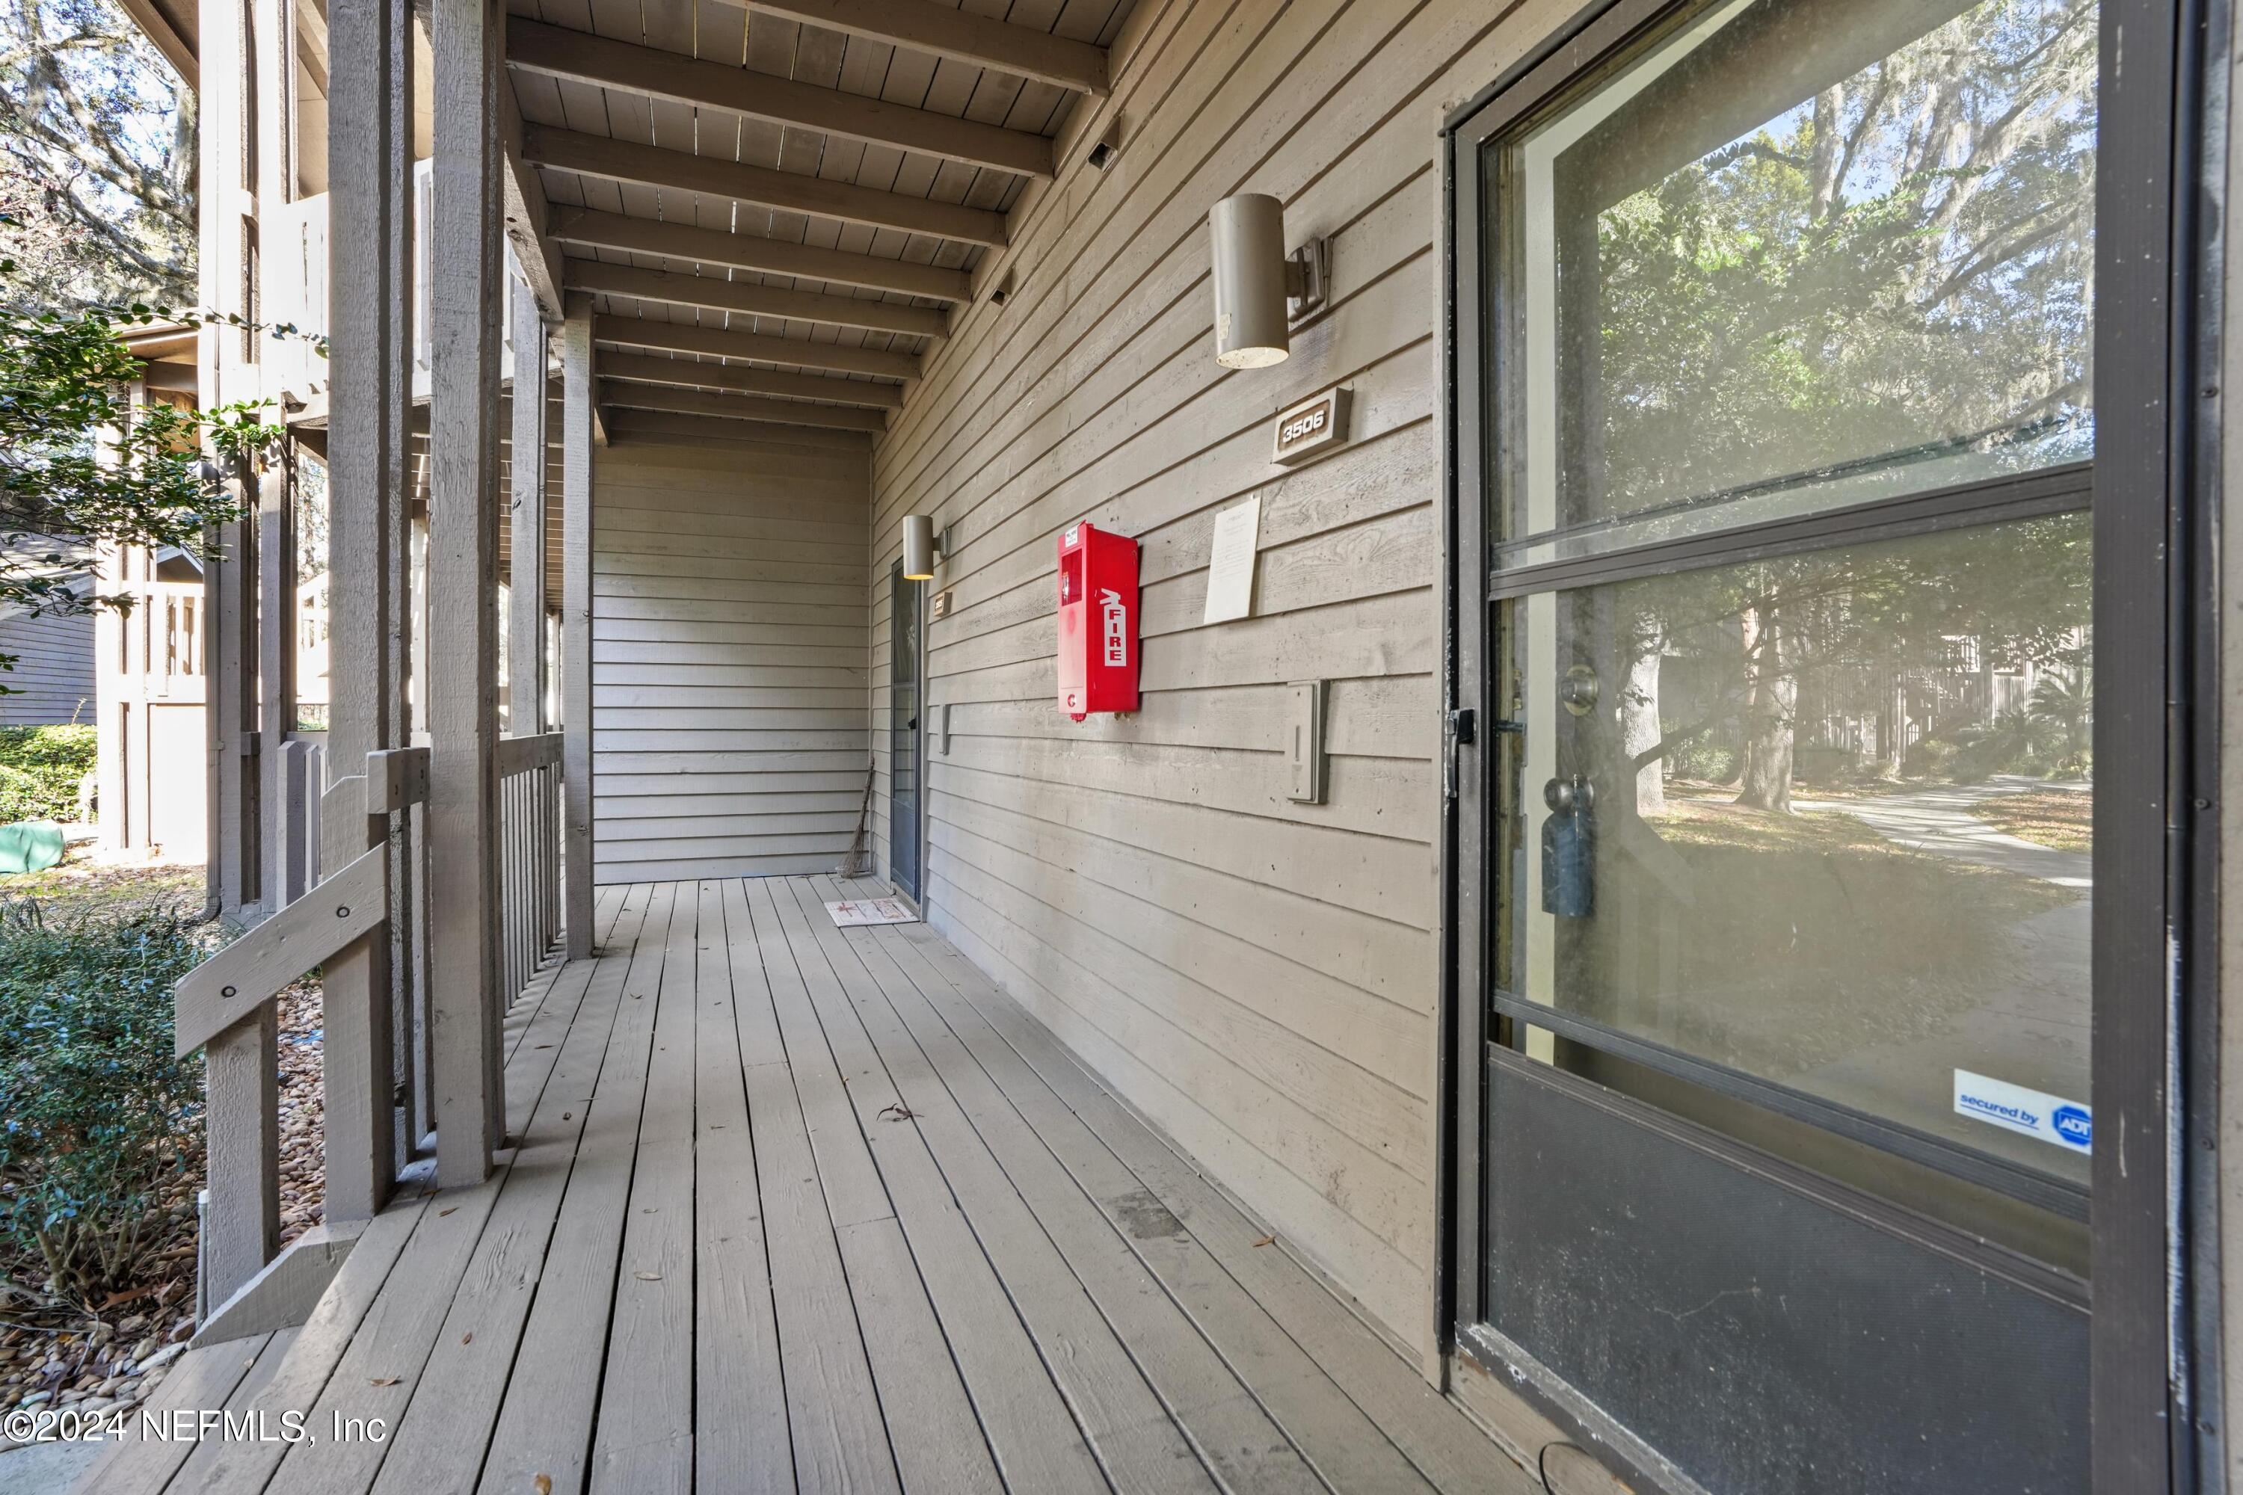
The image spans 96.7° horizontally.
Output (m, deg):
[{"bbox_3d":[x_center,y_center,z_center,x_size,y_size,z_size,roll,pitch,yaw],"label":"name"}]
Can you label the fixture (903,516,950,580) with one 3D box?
[{"bbox_3d":[-1.004,-1.030,5.085,0.250,0.300,0.155,-1,1,-23],"label":"fixture"}]

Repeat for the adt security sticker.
[{"bbox_3d":[0.897,0.364,0.994,0.003,0.046,0.120,-1,1,-23],"label":"adt security sticker"}]

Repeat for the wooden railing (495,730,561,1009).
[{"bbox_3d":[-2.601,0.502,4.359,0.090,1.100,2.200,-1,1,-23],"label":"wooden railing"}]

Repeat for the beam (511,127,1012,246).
[{"bbox_3d":[-1.270,-2.108,3.789,1.720,0.136,0.045,-1,1,-23],"label":"beam"}]

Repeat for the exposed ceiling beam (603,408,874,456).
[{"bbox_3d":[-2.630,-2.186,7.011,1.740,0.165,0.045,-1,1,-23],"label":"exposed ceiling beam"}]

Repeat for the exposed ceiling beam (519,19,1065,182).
[{"bbox_3d":[-1.048,-2.097,3.261,1.720,0.136,0.045,-1,1,-23],"label":"exposed ceiling beam"}]

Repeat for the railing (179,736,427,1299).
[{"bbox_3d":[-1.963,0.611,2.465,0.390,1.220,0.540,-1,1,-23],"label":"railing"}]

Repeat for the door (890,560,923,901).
[{"bbox_3d":[-1.359,-0.122,6.329,0.055,2.080,0.930,-1,1,-23],"label":"door"}]

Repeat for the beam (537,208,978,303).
[{"bbox_3d":[-1.498,-2.120,4.331,1.720,0.136,0.045,-1,1,-23],"label":"beam"}]

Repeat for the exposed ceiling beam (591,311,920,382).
[{"bbox_3d":[-1.937,-2.142,5.373,1.720,0.136,0.045,-1,1,-23],"label":"exposed ceiling beam"}]

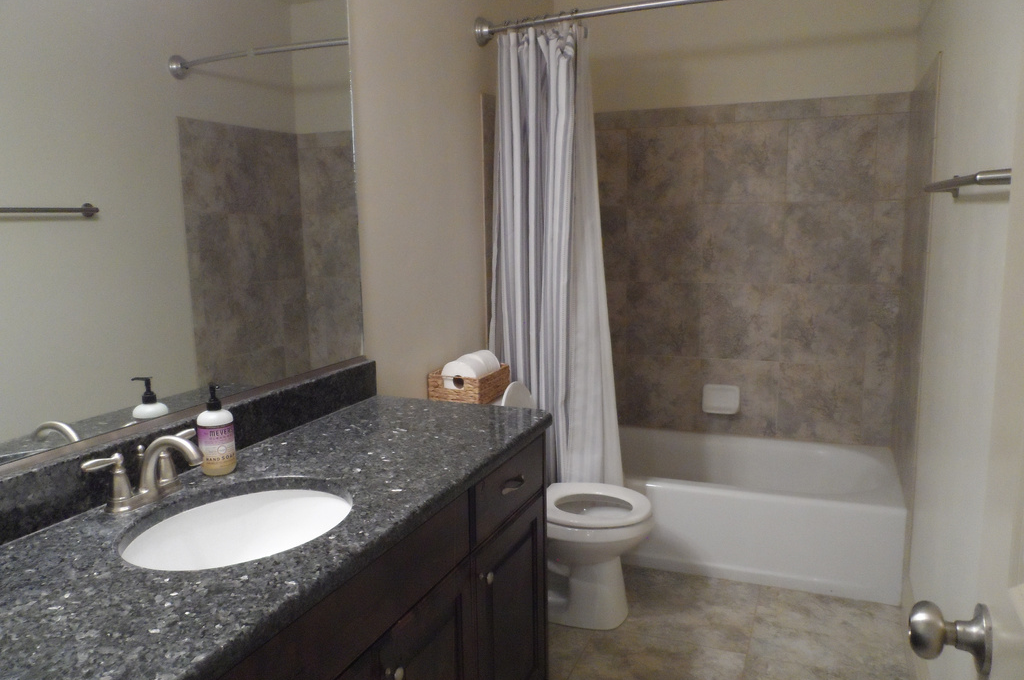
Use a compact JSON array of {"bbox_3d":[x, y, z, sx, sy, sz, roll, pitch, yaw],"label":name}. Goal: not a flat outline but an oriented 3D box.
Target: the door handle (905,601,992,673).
[{"bbox_3d":[0.421,0.286,0.693,0.066,0.066,0.066,2,9,23],"label":"door handle"}]

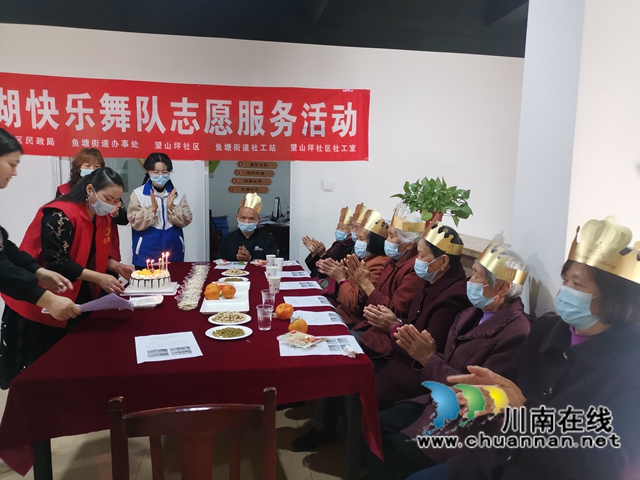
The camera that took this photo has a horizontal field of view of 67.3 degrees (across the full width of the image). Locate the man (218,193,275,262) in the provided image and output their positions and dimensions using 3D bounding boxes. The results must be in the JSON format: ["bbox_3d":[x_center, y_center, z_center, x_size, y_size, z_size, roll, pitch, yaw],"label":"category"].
[{"bbox_3d":[-0.586,0.278,3.828,0.540,1.260,0.680,0,7,-9],"label":"man"}]

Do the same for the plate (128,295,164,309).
[{"bbox_3d":[-0.851,0.304,2.357,0.170,0.032,0.165,0,7,-9],"label":"plate"}]

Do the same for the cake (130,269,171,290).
[{"bbox_3d":[-0.955,0.221,2.735,0.218,0.078,0.218,1,7,0],"label":"cake"}]

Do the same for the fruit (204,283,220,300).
[{"bbox_3d":[-0.550,0.263,2.447,0.080,0.080,0.080,1,7,0],"label":"fruit"}]

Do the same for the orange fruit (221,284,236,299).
[{"bbox_3d":[-0.474,0.266,2.478,0.073,0.072,0.073,1,7,0],"label":"orange fruit"}]

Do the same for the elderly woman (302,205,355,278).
[{"bbox_3d":[0.073,0.343,3.643,0.680,1.200,0.500,-1,7,-21],"label":"elderly woman"}]

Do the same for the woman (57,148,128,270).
[{"bbox_3d":[-1.569,0.157,3.344,0.500,1.570,0.360,-3,8,-30],"label":"woman"}]

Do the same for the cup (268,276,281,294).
[{"bbox_3d":[-0.253,0.254,2.677,0.070,0.084,0.070,1,7,0],"label":"cup"}]

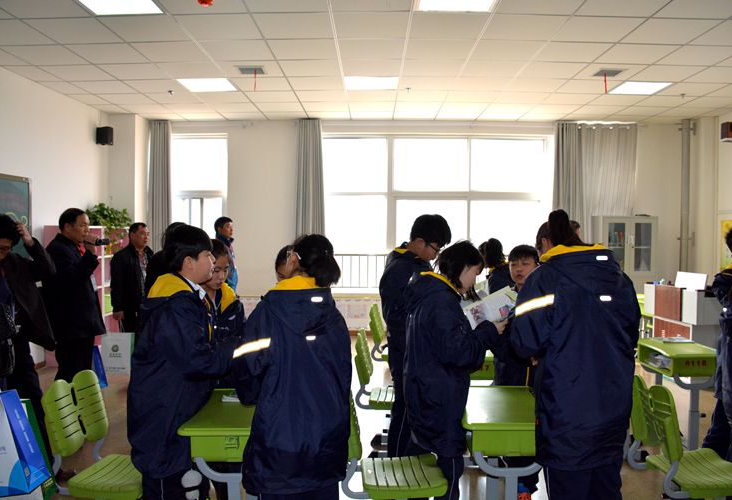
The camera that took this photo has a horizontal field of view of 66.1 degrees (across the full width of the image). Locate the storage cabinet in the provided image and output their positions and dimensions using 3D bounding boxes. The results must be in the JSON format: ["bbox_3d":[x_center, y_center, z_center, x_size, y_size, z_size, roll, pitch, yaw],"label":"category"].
[{"bbox_3d":[3.692,0.404,8.051,0.790,1.790,0.400,0,2,1],"label":"storage cabinet"}]

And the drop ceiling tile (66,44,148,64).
[{"bbox_3d":[-2.330,-1.793,5.096,0.600,0.025,0.600,0,2,1],"label":"drop ceiling tile"}]

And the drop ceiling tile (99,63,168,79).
[{"bbox_3d":[-2.328,-1.816,5.683,0.600,0.020,0.600,0,2,1],"label":"drop ceiling tile"}]

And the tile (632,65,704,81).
[{"bbox_3d":[3.016,-1.780,5.646,0.600,0.025,0.600,0,2,1],"label":"tile"}]

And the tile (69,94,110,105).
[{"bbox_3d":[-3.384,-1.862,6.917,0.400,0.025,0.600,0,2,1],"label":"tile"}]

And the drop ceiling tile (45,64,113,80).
[{"bbox_3d":[-2.906,-1.808,5.707,0.600,0.020,0.600,0,2,1],"label":"drop ceiling tile"}]

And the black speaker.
[{"bbox_3d":[-3.370,-1.476,7.250,0.170,0.230,0.170,1,2,12],"label":"black speaker"}]

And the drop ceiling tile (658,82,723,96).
[{"bbox_3d":[3.583,-1.779,6.170,0.600,0.020,0.600,0,2,1],"label":"drop ceiling tile"}]

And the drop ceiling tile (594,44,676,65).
[{"bbox_3d":[2.425,-1.767,5.042,0.600,0.025,0.600,0,2,1],"label":"drop ceiling tile"}]

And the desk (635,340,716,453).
[{"bbox_3d":[2.208,1.074,3.964,0.440,0.750,0.600,0,2,1],"label":"desk"}]

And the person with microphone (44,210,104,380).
[{"bbox_3d":[-2.205,0.552,4.255,0.440,1.730,0.500,0,2,-5],"label":"person with microphone"}]

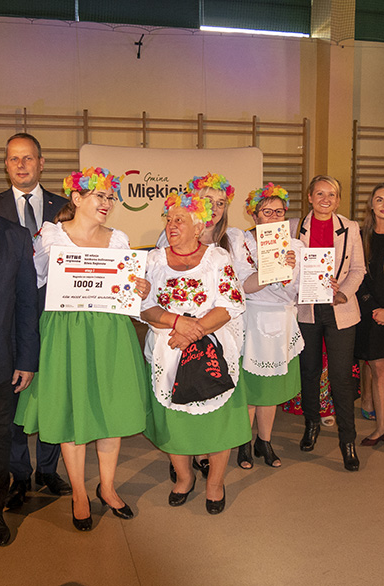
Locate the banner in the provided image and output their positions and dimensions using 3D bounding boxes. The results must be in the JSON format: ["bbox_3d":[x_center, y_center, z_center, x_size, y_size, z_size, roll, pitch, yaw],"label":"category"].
[{"bbox_3d":[-0.265,-0.721,8.174,2.360,2.330,0.450,-2,7,-12],"label":"banner"}]

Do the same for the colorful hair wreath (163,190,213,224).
[{"bbox_3d":[-0.022,-0.412,3.036,0.235,0.100,0.230,18,7,-2],"label":"colorful hair wreath"}]

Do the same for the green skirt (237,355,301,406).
[{"bbox_3d":[0.430,0.345,3.692,0.430,0.540,0.380,-1,7,-5],"label":"green skirt"}]

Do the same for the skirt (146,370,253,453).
[{"bbox_3d":[0.033,0.463,3.206,0.500,0.570,0.420,1,7,10],"label":"skirt"}]

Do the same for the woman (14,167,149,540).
[{"bbox_3d":[-0.523,0.247,3.043,0.600,1.677,0.500,-2,7,-15],"label":"woman"}]

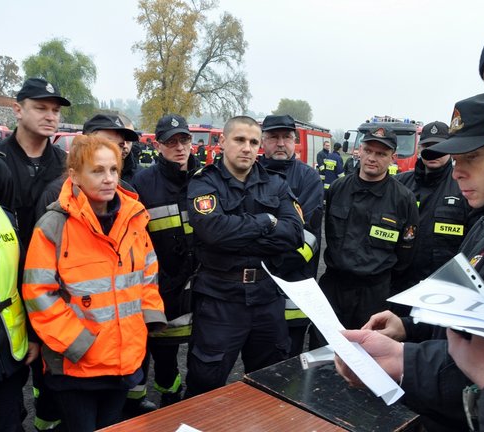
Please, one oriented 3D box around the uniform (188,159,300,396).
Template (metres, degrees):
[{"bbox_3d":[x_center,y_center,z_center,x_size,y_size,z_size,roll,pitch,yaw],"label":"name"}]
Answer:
[{"bbox_3d":[0.004,0.513,2.343,0.560,1.520,0.400,-1,8,-14],"label":"uniform"}]

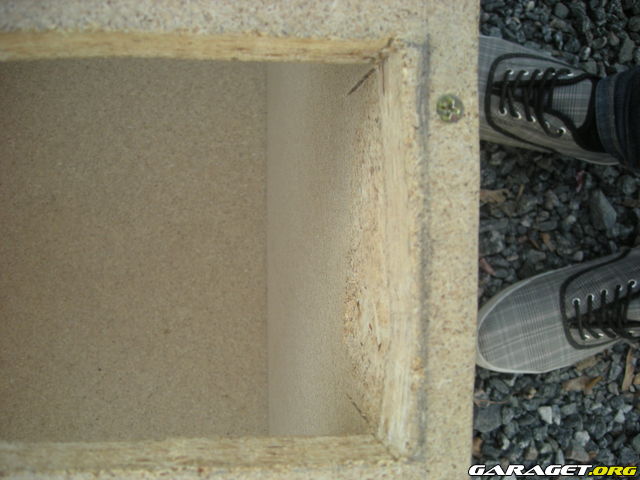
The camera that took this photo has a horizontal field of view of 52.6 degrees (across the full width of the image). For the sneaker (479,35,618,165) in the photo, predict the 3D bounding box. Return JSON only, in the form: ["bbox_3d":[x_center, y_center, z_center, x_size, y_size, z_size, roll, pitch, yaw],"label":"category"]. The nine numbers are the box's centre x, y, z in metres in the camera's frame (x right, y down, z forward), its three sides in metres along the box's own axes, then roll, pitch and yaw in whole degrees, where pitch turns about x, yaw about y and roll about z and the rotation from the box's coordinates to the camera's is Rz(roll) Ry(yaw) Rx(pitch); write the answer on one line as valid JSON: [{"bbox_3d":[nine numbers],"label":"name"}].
[{"bbox_3d":[0.249,-0.152,0.703,0.290,0.105,0.107,13,90,-8],"label":"sneaker"}]

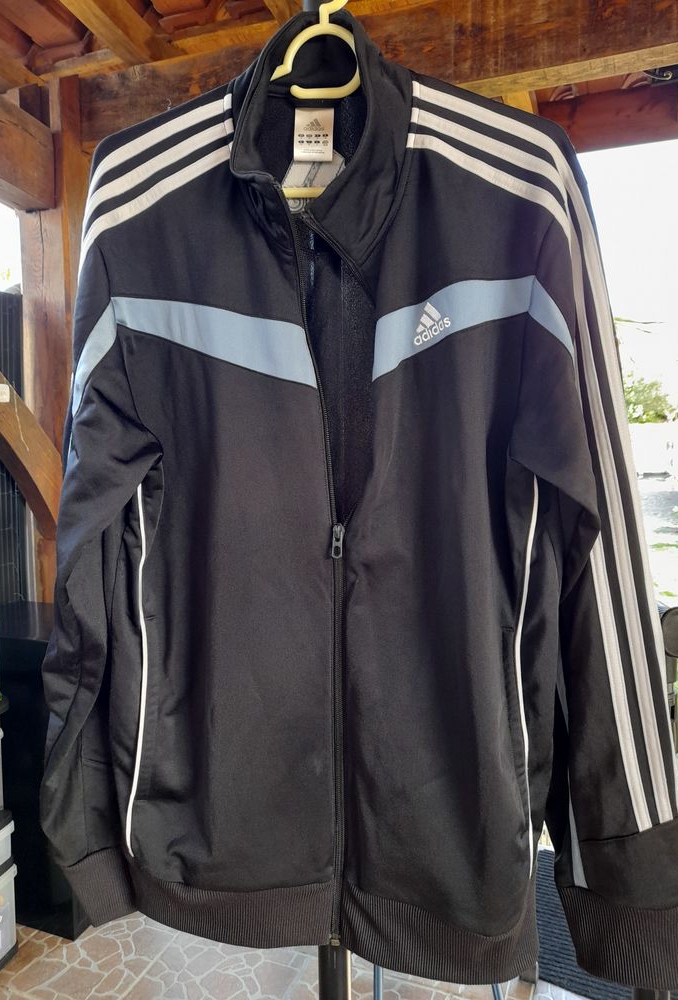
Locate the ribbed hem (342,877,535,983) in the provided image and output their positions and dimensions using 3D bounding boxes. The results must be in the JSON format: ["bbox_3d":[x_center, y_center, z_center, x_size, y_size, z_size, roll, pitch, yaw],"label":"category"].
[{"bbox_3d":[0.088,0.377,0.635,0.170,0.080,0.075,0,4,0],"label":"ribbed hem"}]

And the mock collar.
[{"bbox_3d":[-0.017,-0.318,0.630,0.165,0.225,0.120,0,4,0],"label":"mock collar"}]

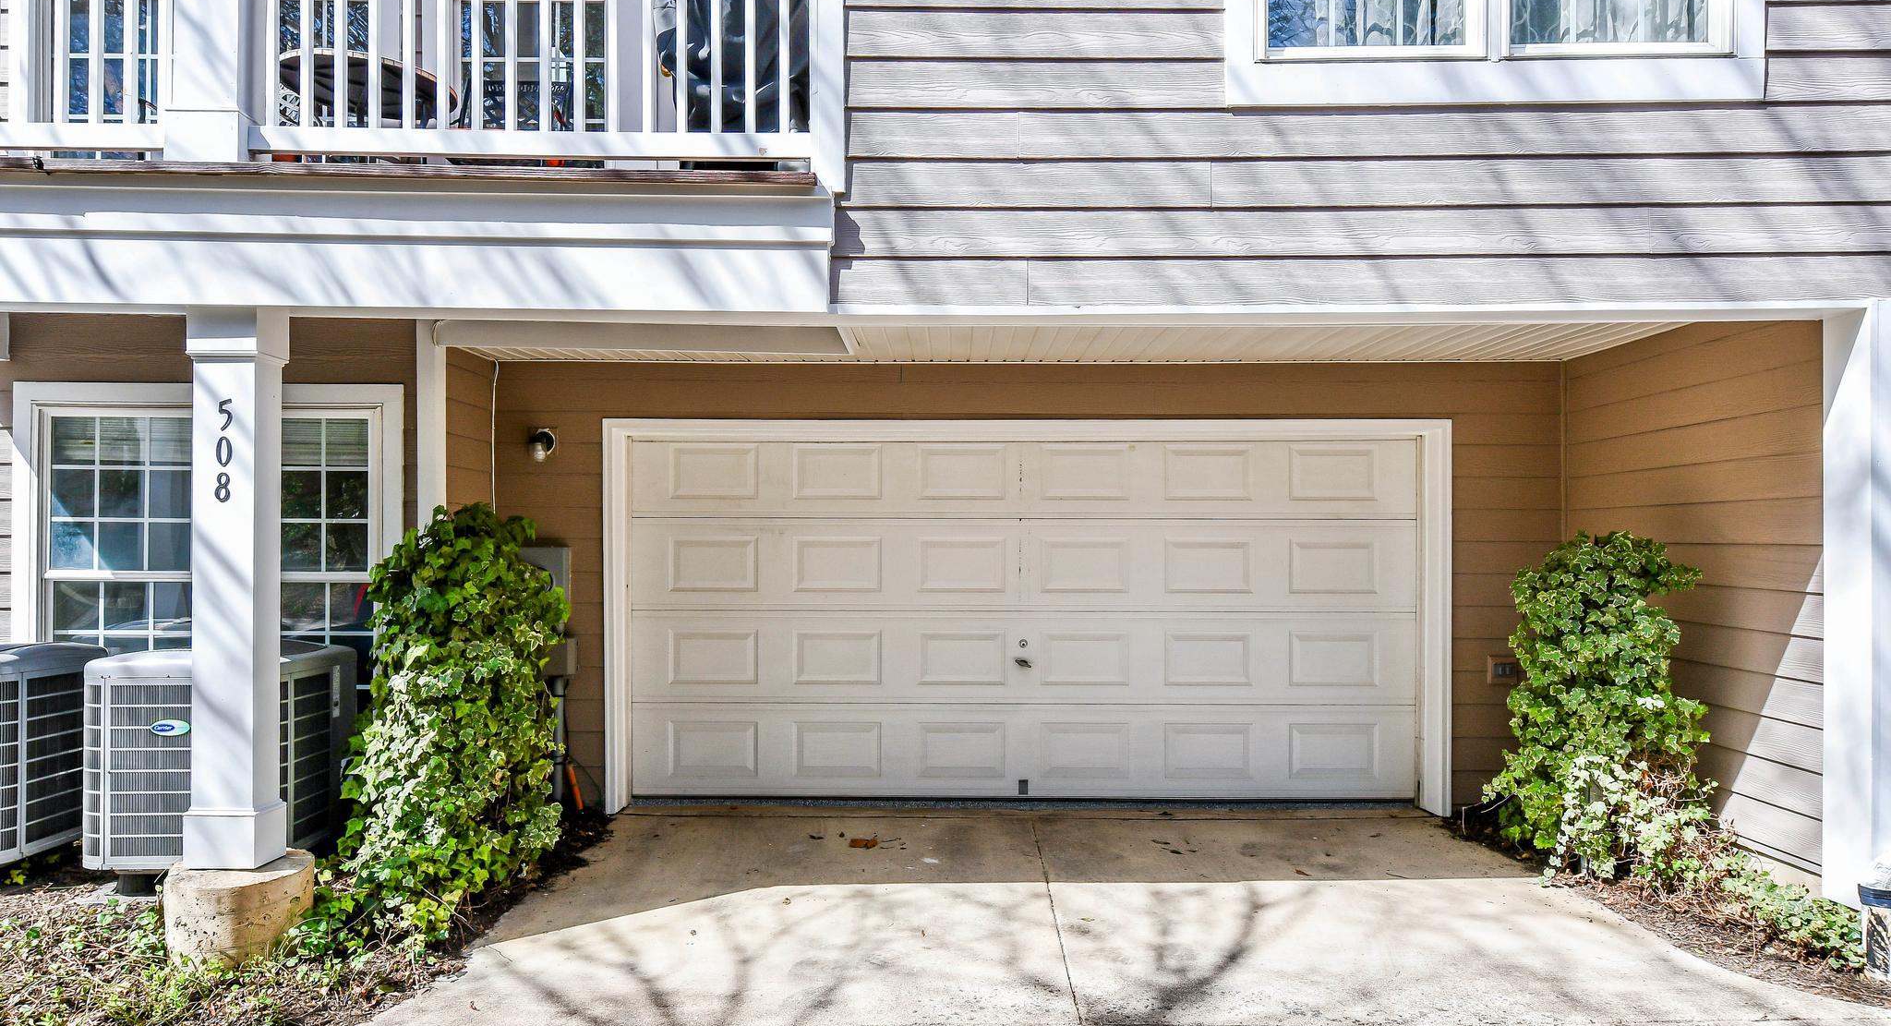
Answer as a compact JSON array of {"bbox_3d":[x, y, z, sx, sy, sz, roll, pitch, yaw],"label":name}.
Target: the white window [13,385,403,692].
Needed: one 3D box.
[{"bbox_3d":[-3.760,0.310,5.660,2.000,1.920,0.130,0,0,0],"label":"white window"}]

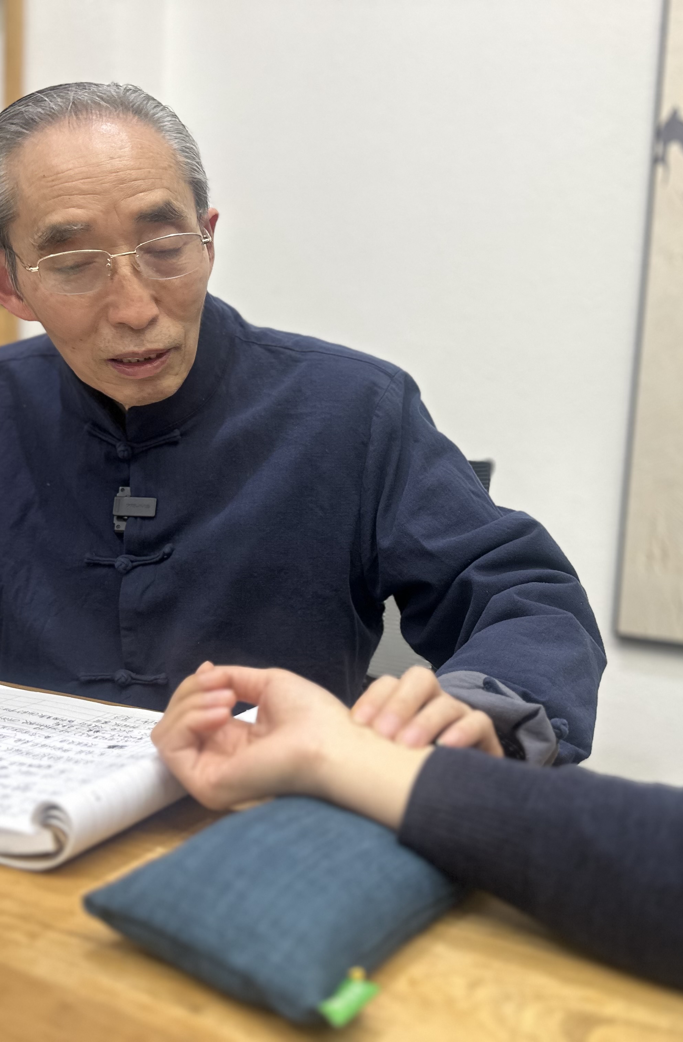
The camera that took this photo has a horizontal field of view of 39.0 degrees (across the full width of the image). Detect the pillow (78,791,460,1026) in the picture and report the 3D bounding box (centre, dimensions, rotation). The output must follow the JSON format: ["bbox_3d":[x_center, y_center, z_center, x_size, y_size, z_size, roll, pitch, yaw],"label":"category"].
[{"bbox_3d":[-0.031,0.183,0.482,0.142,0.047,0.138,7,7,34],"label":"pillow"}]

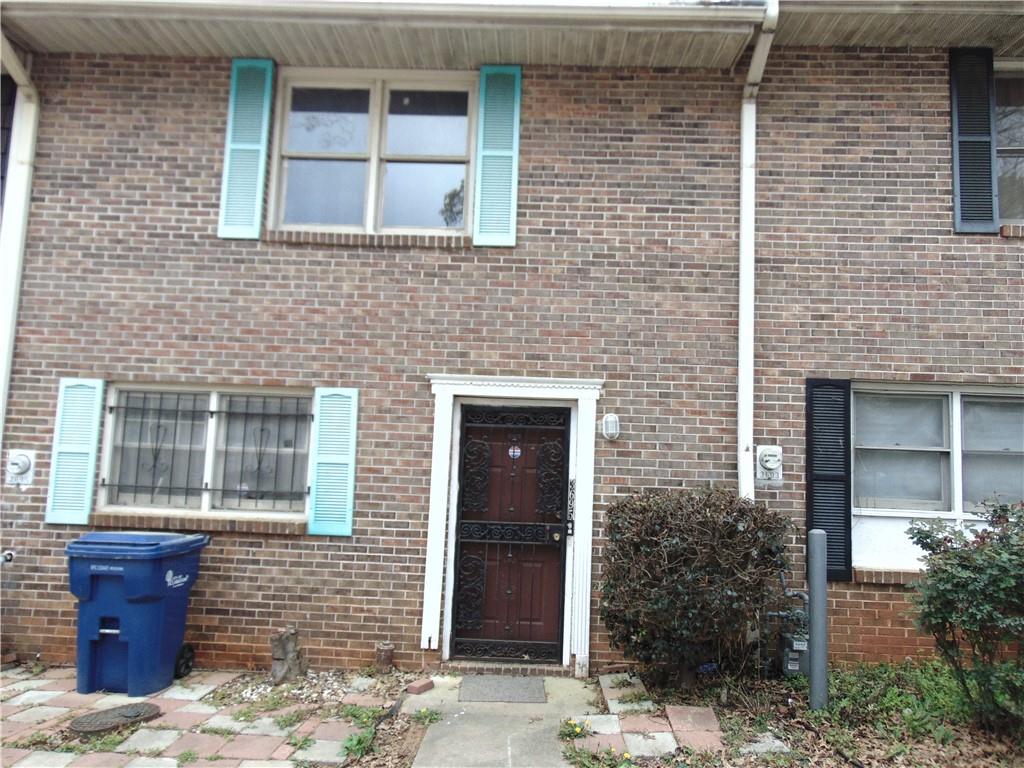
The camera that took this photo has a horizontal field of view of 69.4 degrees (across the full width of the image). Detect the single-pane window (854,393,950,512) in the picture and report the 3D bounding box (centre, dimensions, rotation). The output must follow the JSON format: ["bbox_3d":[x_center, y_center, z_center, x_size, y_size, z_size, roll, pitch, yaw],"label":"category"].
[{"bbox_3d":[3.185,0.545,6.036,0.790,0.964,0.070,2,-6,2],"label":"single-pane window"}]

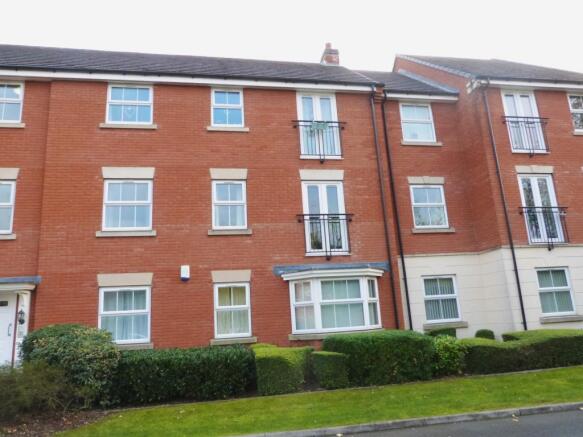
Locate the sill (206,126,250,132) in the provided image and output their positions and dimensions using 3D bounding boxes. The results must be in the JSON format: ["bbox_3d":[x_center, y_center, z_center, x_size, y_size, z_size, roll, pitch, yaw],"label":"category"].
[{"bbox_3d":[-1.710,-2.405,11.471,1.126,0.135,0.150,-1,-13,-11],"label":"sill"}]

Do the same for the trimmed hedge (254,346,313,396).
[{"bbox_3d":[-0.273,3.103,8.632,1.090,0.690,1.500,-1,-13,-12],"label":"trimmed hedge"}]

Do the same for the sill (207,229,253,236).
[{"bbox_3d":[-1.580,0.379,10.893,1.114,0.149,0.150,-1,-13,-12],"label":"sill"}]

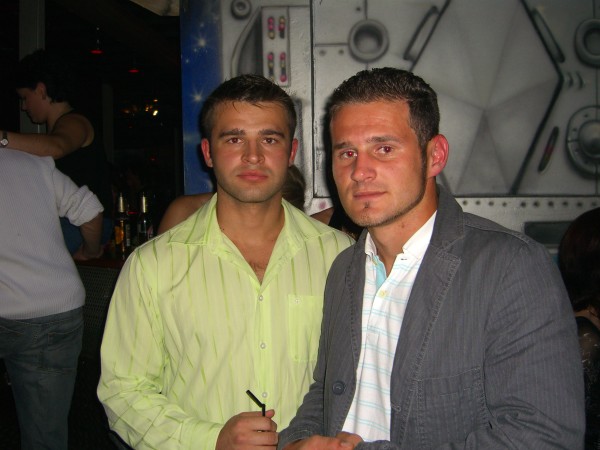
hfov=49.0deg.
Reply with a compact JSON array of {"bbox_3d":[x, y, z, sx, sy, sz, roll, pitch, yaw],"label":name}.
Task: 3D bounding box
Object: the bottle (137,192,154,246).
[{"bbox_3d":[-0.541,0.003,2.320,0.063,0.240,0.063,-1,2,0],"label":"bottle"}]

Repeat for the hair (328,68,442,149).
[{"bbox_3d":[0.125,-0.172,1.035,0.165,0.155,0.195,-4,6,28],"label":"hair"}]

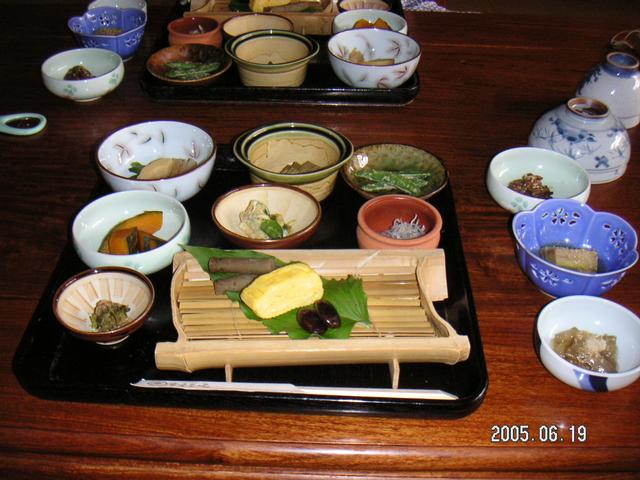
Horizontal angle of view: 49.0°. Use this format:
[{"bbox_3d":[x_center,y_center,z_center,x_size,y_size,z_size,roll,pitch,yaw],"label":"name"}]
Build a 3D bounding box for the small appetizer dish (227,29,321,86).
[{"bbox_3d":[-0.061,-0.227,0.910,0.121,0.047,0.105,1,39,0],"label":"small appetizer dish"}]

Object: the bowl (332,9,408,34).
[{"bbox_3d":[0.070,-0.285,0.990,0.101,0.042,0.101,1,39,0],"label":"bowl"}]

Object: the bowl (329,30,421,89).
[{"bbox_3d":[0.069,-0.226,0.910,0.116,0.050,0.116,1,39,0],"label":"bowl"}]

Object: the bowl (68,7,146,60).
[{"bbox_3d":[-0.287,-0.275,0.969,0.104,0.054,0.104,1,39,0],"label":"bowl"}]

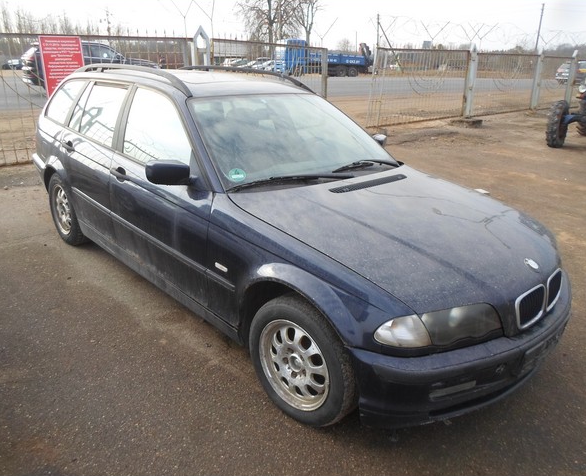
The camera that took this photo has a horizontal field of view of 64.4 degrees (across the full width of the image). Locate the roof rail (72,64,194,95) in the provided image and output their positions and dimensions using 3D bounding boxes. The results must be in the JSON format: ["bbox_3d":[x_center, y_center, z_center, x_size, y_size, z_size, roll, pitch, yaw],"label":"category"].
[{"bbox_3d":[-1.143,-1.092,3.158,0.070,0.120,1.680,-17,29,-41],"label":"roof rail"}]

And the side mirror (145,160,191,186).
[{"bbox_3d":[-0.603,-0.316,2.273,0.220,0.140,0.120,-17,29,-41],"label":"side mirror"}]

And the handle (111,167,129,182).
[{"bbox_3d":[-1.040,-0.375,2.750,0.055,0.060,0.210,-17,29,-41],"label":"handle"}]

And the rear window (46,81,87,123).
[{"bbox_3d":[-1.719,-1.036,3.530,0.620,0.340,0.060,22,2,41],"label":"rear window"}]

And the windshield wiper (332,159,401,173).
[{"bbox_3d":[0.479,-0.463,2.942,0.600,0.070,0.100,-17,29,-41],"label":"windshield wiper"}]

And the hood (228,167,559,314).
[{"bbox_3d":[0.659,-0.056,2.338,1.440,0.330,1.290,-17,35,-41],"label":"hood"}]

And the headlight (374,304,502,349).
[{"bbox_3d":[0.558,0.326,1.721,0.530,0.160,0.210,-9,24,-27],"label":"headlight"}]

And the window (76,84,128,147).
[{"bbox_3d":[-1.295,-0.856,3.114,0.760,0.370,0.060,22,-1,41],"label":"window"}]

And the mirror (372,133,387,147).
[{"bbox_3d":[0.645,-0.721,3.461,0.210,0.135,0.120,-17,29,-41],"label":"mirror"}]

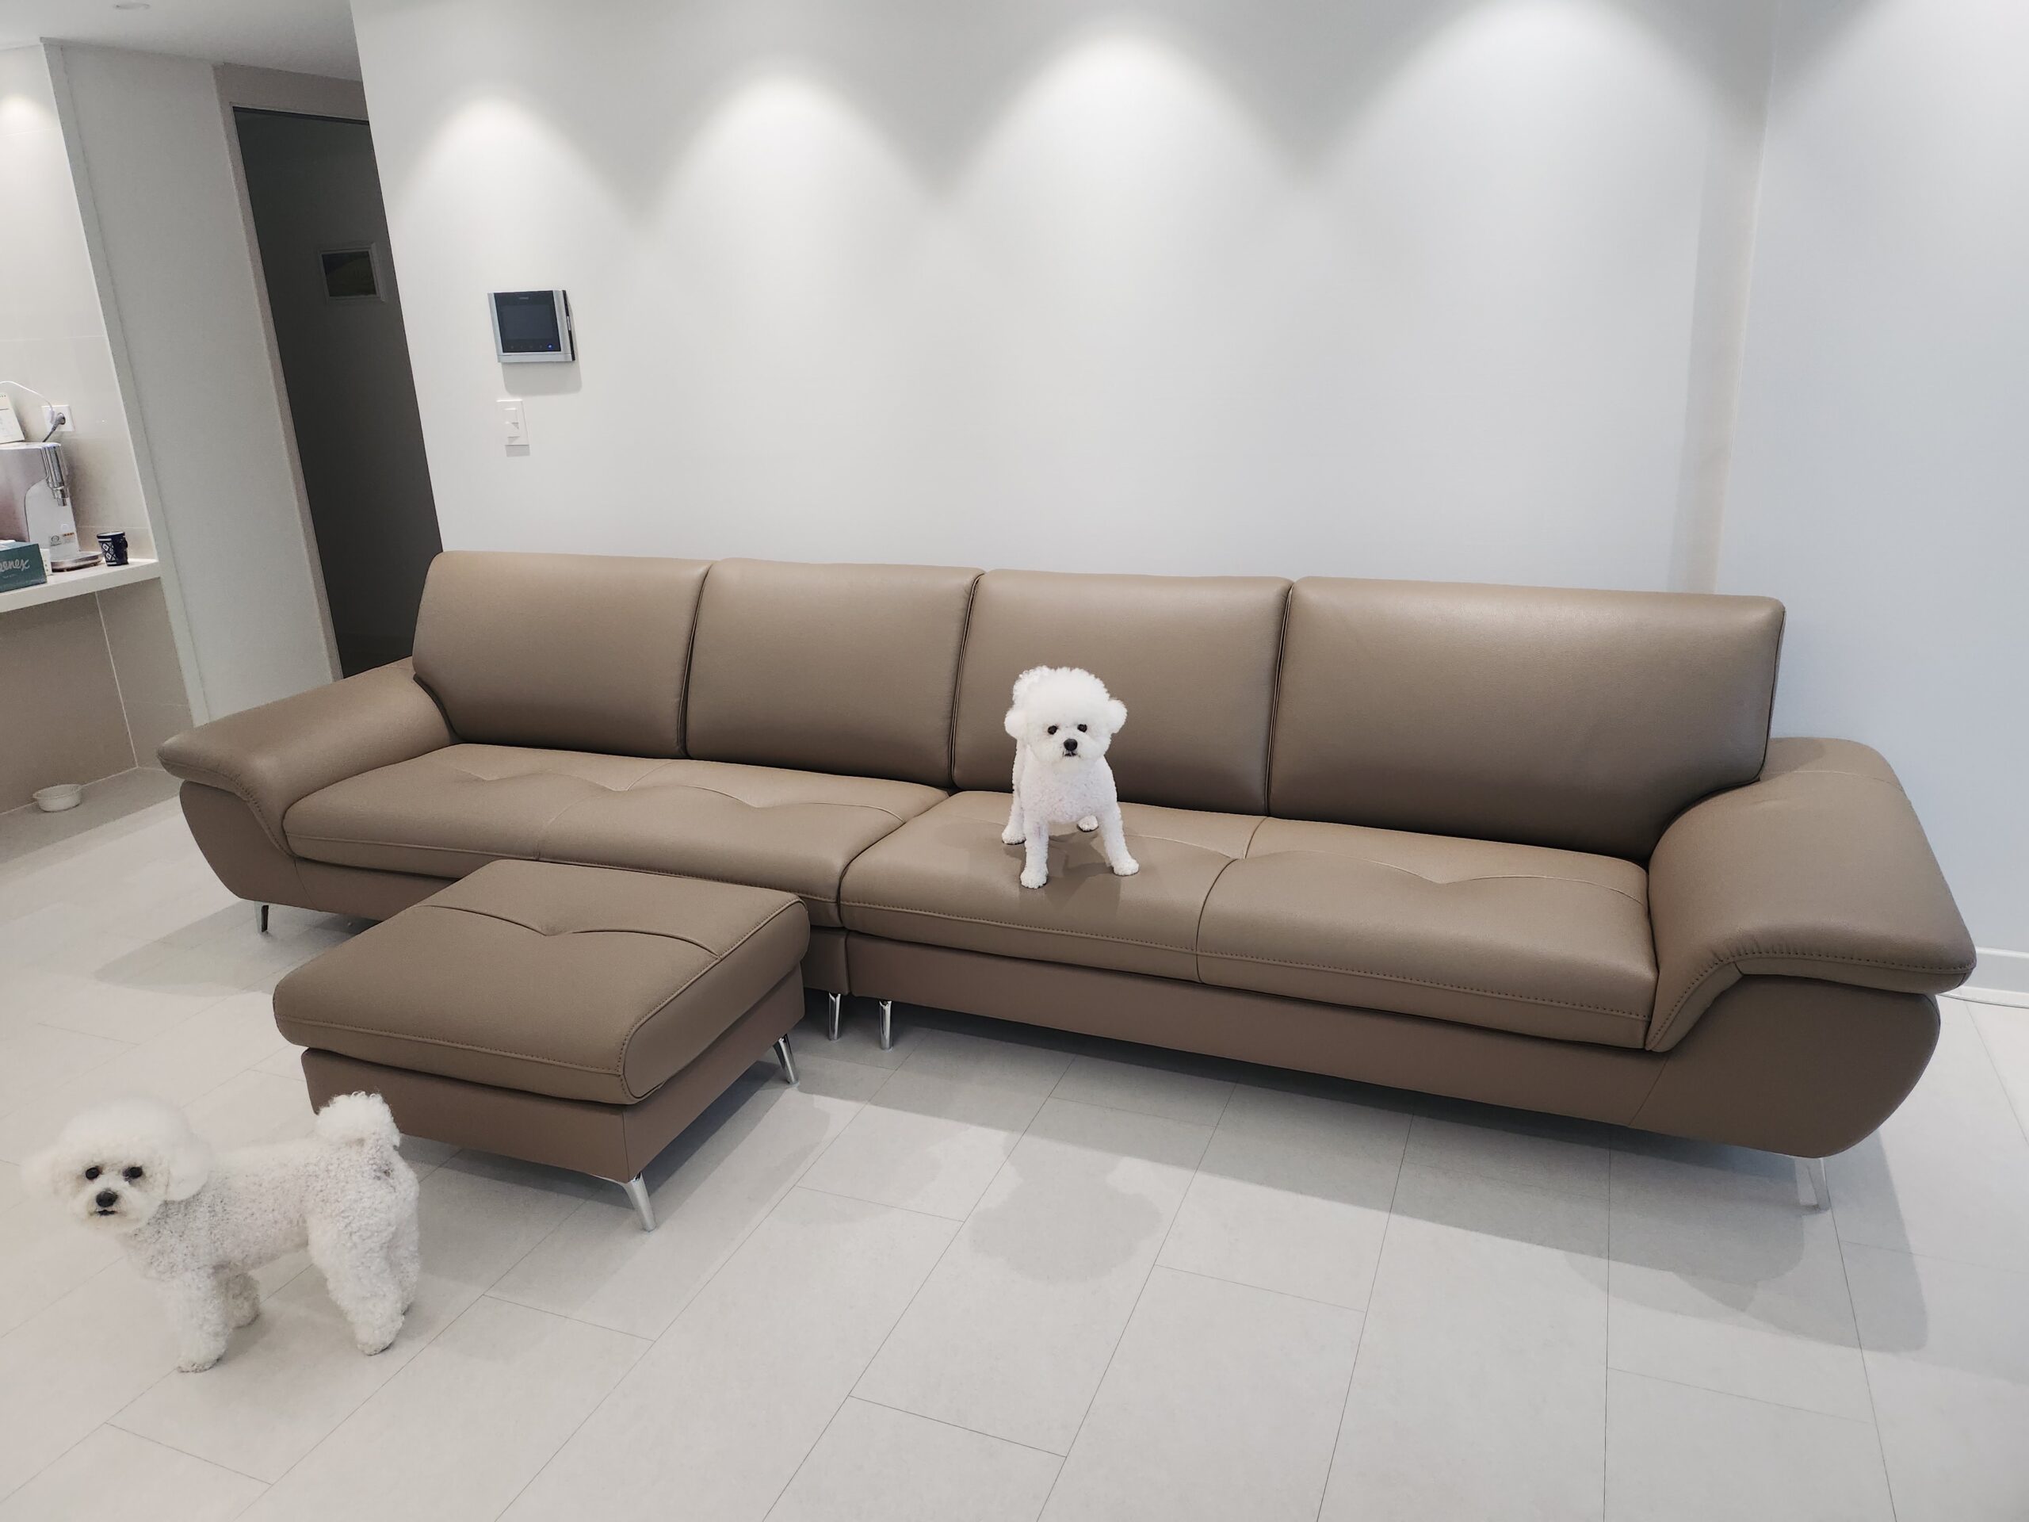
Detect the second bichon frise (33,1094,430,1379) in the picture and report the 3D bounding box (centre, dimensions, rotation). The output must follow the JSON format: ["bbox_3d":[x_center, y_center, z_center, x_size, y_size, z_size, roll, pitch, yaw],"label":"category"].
[{"bbox_3d":[-1.109,0.687,2.041,0.490,0.410,0.220,-2,19,2],"label":"second bichon frise"}]

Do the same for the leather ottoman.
[{"bbox_3d":[-0.808,0.485,2.585,0.701,0.416,0.625,5,20,22],"label":"leather ottoman"}]

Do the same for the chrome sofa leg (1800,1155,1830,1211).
[{"bbox_3d":[1.274,0.654,2.238,0.058,0.131,0.061,5,20,22],"label":"chrome sofa leg"}]

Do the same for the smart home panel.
[{"bbox_3d":[-1.239,-1.118,3.624,0.244,0.169,0.041,5,20,22],"label":"smart home panel"}]

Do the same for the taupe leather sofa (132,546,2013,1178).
[{"bbox_3d":[-0.163,0.058,3.061,3.650,0.816,0.923,5,20,22],"label":"taupe leather sofa"}]

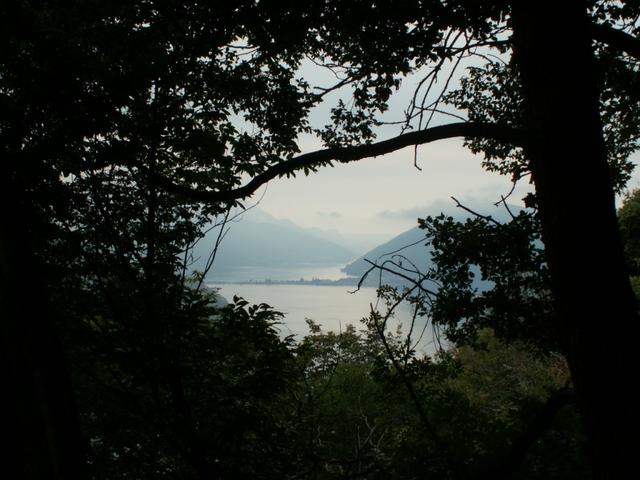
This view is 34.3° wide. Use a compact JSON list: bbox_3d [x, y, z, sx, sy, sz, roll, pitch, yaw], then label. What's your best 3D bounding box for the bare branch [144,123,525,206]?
[{"bbox_3d":[0.119,-0.443,6.000,2.150,0.480,0.420,0,2,0],"label":"bare branch"}]

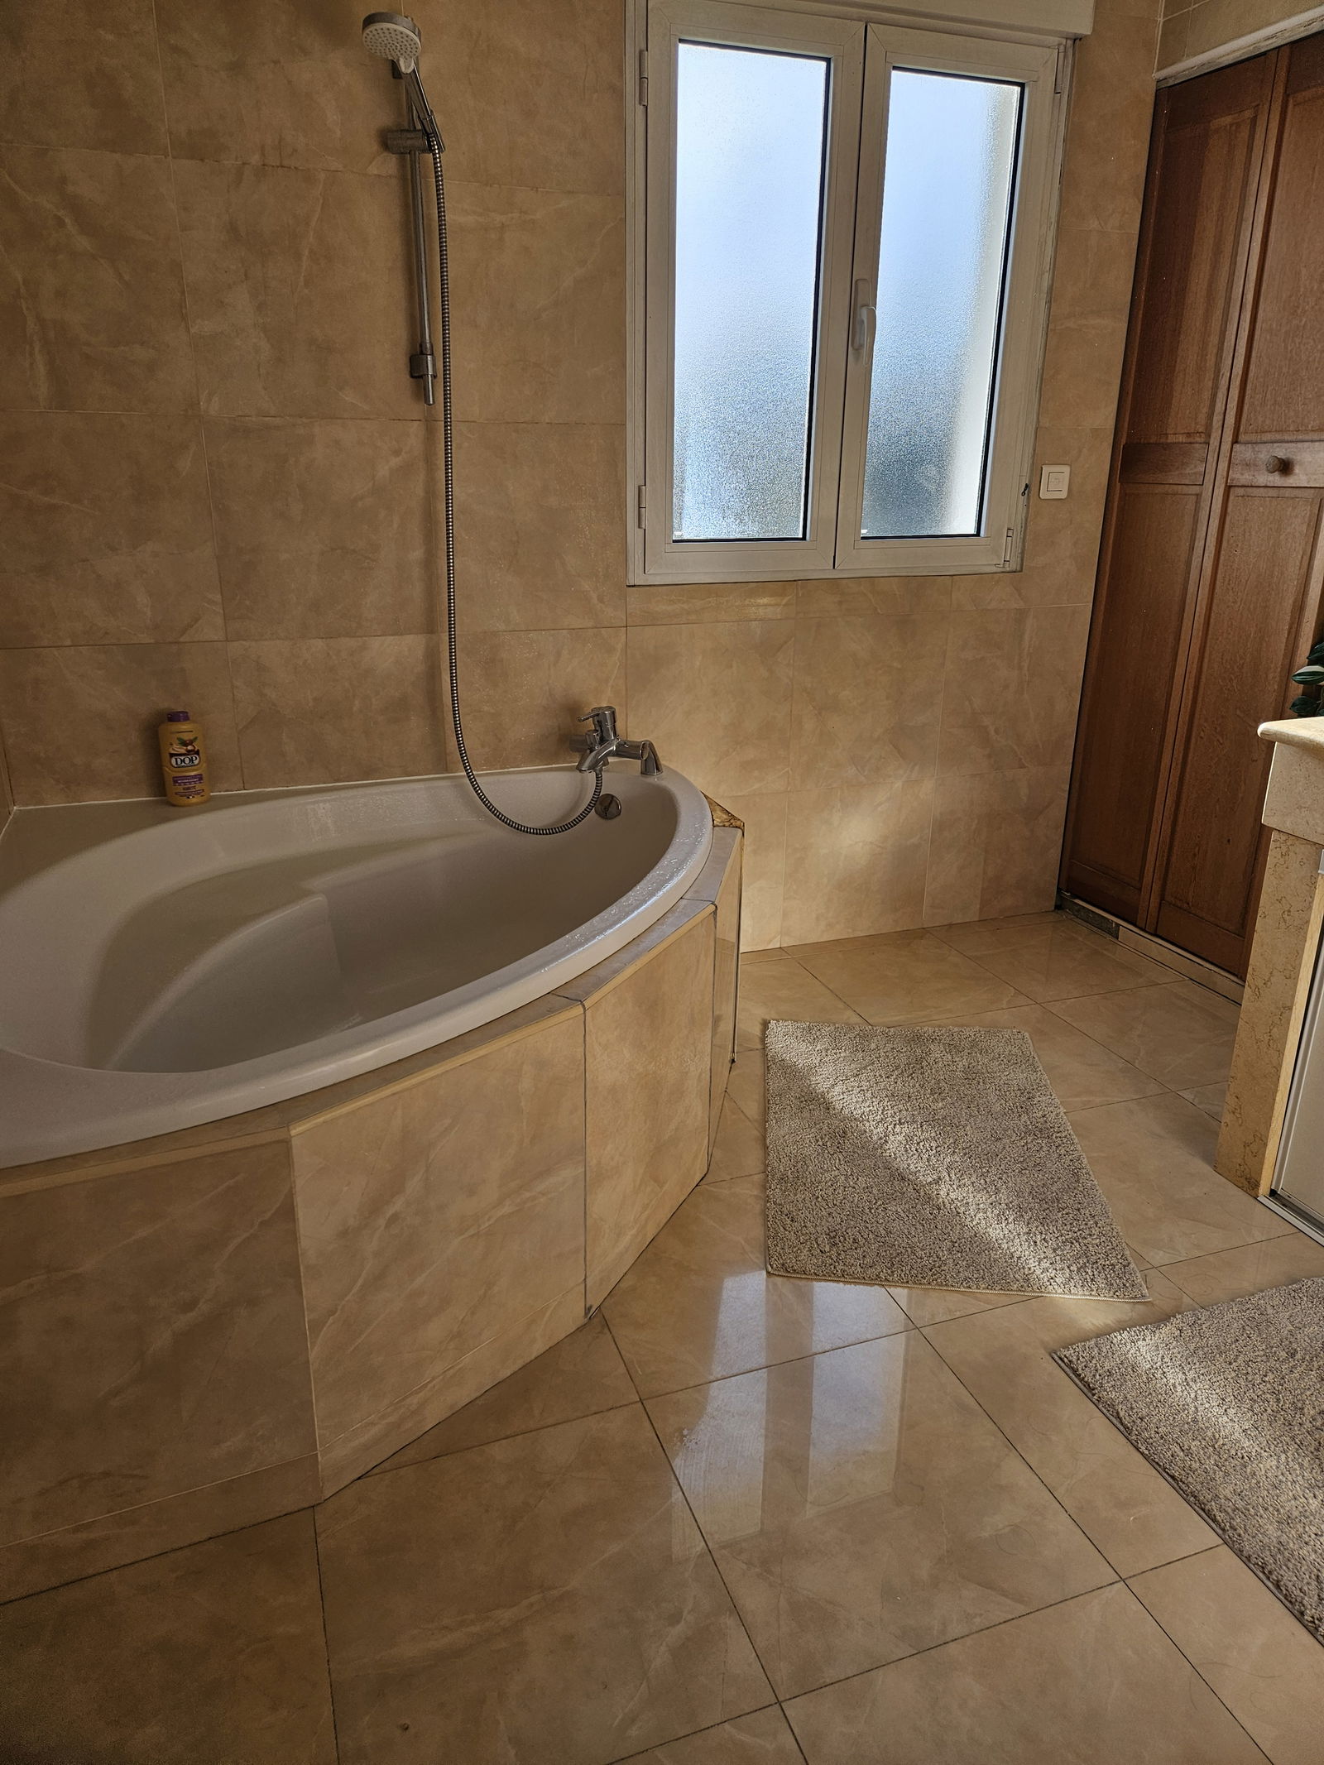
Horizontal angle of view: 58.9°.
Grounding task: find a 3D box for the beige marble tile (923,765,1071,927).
[{"bbox_3d":[0.936,-0.100,3.291,0.435,0.433,0.015,-7,20,-18],"label":"beige marble tile"}]

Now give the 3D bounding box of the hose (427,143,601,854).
[{"bbox_3d":[-0.281,-0.745,2.374,0.319,1.315,0.080,-7,21,-19],"label":"hose"}]

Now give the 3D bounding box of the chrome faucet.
[{"bbox_3d":[-0.118,-0.303,2.567,0.197,0.150,0.155,9,21,24],"label":"chrome faucet"}]

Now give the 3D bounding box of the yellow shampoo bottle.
[{"bbox_3d":[-0.953,-0.247,2.343,0.080,0.188,0.050,-7,21,-19],"label":"yellow shampoo bottle"}]

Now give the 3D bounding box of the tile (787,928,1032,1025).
[{"bbox_3d":[0.614,0.240,2.992,0.435,0.015,0.505,-7,20,-18],"label":"tile"}]

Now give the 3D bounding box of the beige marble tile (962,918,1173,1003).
[{"bbox_3d":[1.008,0.197,3.002,0.432,0.012,0.433,-7,21,-19],"label":"beige marble tile"}]

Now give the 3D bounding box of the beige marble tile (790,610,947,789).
[{"bbox_3d":[0.527,-0.464,3.012,0.435,0.439,0.015,-7,20,-18],"label":"beige marble tile"}]

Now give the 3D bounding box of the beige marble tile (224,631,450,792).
[{"bbox_3d":[-0.676,-0.364,2.487,0.420,0.313,0.012,-7,21,-19],"label":"beige marble tile"}]

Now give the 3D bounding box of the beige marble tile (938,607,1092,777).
[{"bbox_3d":[0.941,-0.511,3.151,0.444,0.439,0.015,-7,20,-18],"label":"beige marble tile"}]

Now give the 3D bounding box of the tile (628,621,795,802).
[{"bbox_3d":[0.114,-0.403,2.773,0.420,0.423,0.012,-7,21,-19],"label":"tile"}]

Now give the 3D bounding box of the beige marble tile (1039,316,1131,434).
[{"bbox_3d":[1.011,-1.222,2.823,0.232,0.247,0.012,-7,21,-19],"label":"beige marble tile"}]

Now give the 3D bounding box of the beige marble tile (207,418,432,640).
[{"bbox_3d":[-0.699,-0.739,2.459,0.444,0.439,0.015,-7,20,-18],"label":"beige marble tile"}]

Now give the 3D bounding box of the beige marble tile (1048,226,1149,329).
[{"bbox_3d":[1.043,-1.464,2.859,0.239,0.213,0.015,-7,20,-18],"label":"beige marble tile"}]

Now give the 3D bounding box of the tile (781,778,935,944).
[{"bbox_3d":[0.508,-0.051,3.048,0.420,0.421,0.012,-7,21,-19],"label":"tile"}]

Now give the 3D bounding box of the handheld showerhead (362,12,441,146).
[{"bbox_3d":[-0.458,-1.464,2.143,0.100,0.240,0.070,2,63,16],"label":"handheld showerhead"}]

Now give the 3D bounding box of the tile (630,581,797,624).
[{"bbox_3d":[0.117,-0.668,2.789,0.435,0.091,0.015,-7,20,-18],"label":"tile"}]

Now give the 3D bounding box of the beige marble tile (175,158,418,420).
[{"bbox_3d":[-0.674,-1.109,2.223,0.420,0.423,0.012,-7,21,-19],"label":"beige marble tile"}]

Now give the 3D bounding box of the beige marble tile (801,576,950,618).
[{"bbox_3d":[0.527,-0.715,2.925,0.435,0.093,0.015,-7,20,-18],"label":"beige marble tile"}]

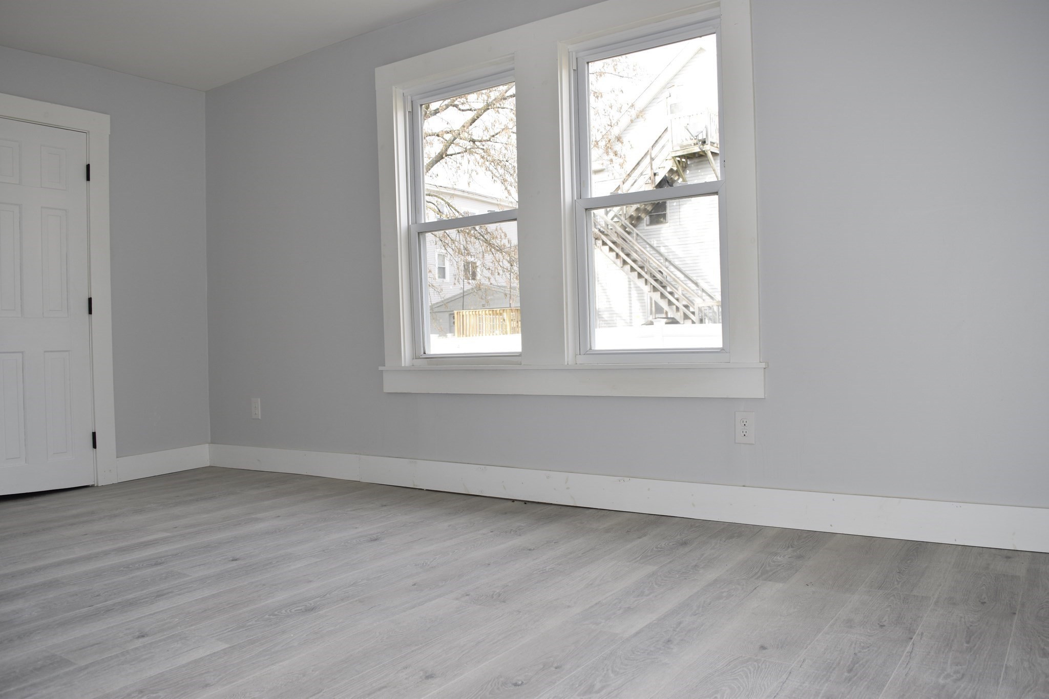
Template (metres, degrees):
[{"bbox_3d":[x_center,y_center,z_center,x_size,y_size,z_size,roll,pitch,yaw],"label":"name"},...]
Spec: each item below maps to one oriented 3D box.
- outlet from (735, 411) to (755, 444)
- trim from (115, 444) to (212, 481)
[{"bbox_3d":[0.839,0.298,2.995,0.077,0.122,0.008,-1,1,34],"label":"outlet"},{"bbox_3d":[-2.119,0.662,4.636,0.019,0.140,0.578,-1,1,34],"label":"trim"}]

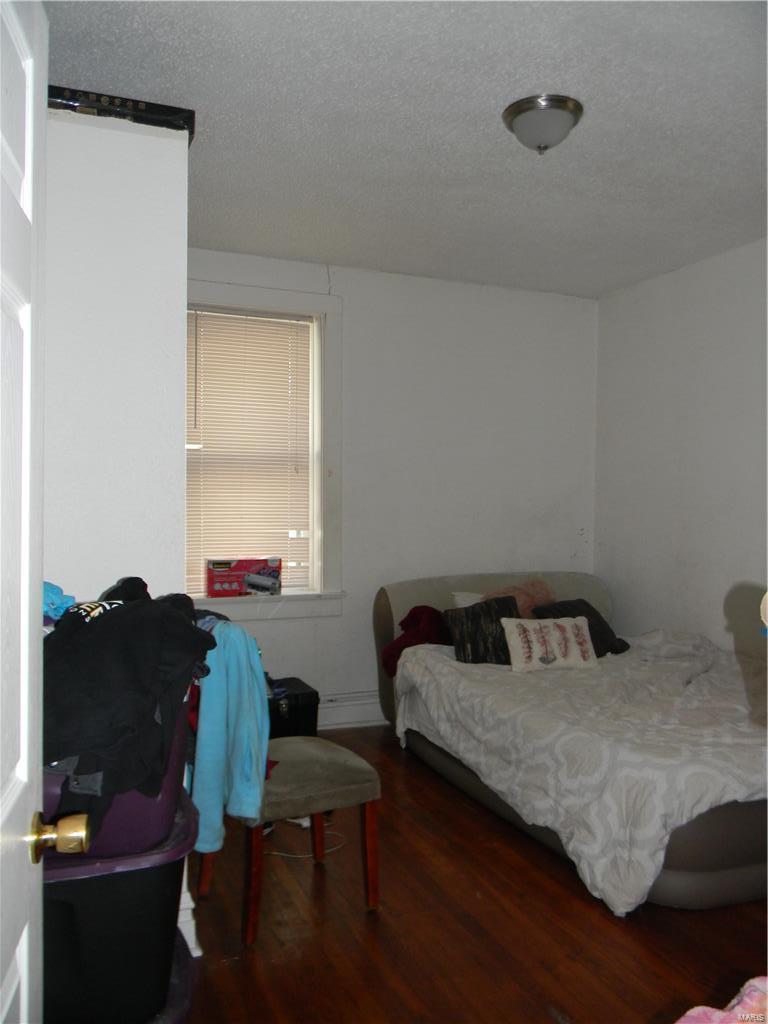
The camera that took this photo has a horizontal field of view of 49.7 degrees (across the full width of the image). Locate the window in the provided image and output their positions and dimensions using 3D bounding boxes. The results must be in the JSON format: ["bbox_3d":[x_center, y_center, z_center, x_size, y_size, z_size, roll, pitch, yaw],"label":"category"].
[{"bbox_3d":[-0.796,-0.351,4.814,0.780,1.655,0.040,0,0,-23],"label":"window"}]

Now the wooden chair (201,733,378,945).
[{"bbox_3d":[-0.349,0.824,2.808,0.538,0.970,0.458,0,0,-31],"label":"wooden chair"}]

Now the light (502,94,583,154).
[{"bbox_3d":[0.576,-1.376,3.008,0.287,0.154,0.287,0,0,0],"label":"light"}]

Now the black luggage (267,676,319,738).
[{"bbox_3d":[-0.605,1.129,4.543,0.400,0.340,0.358,0,0,-23],"label":"black luggage"}]

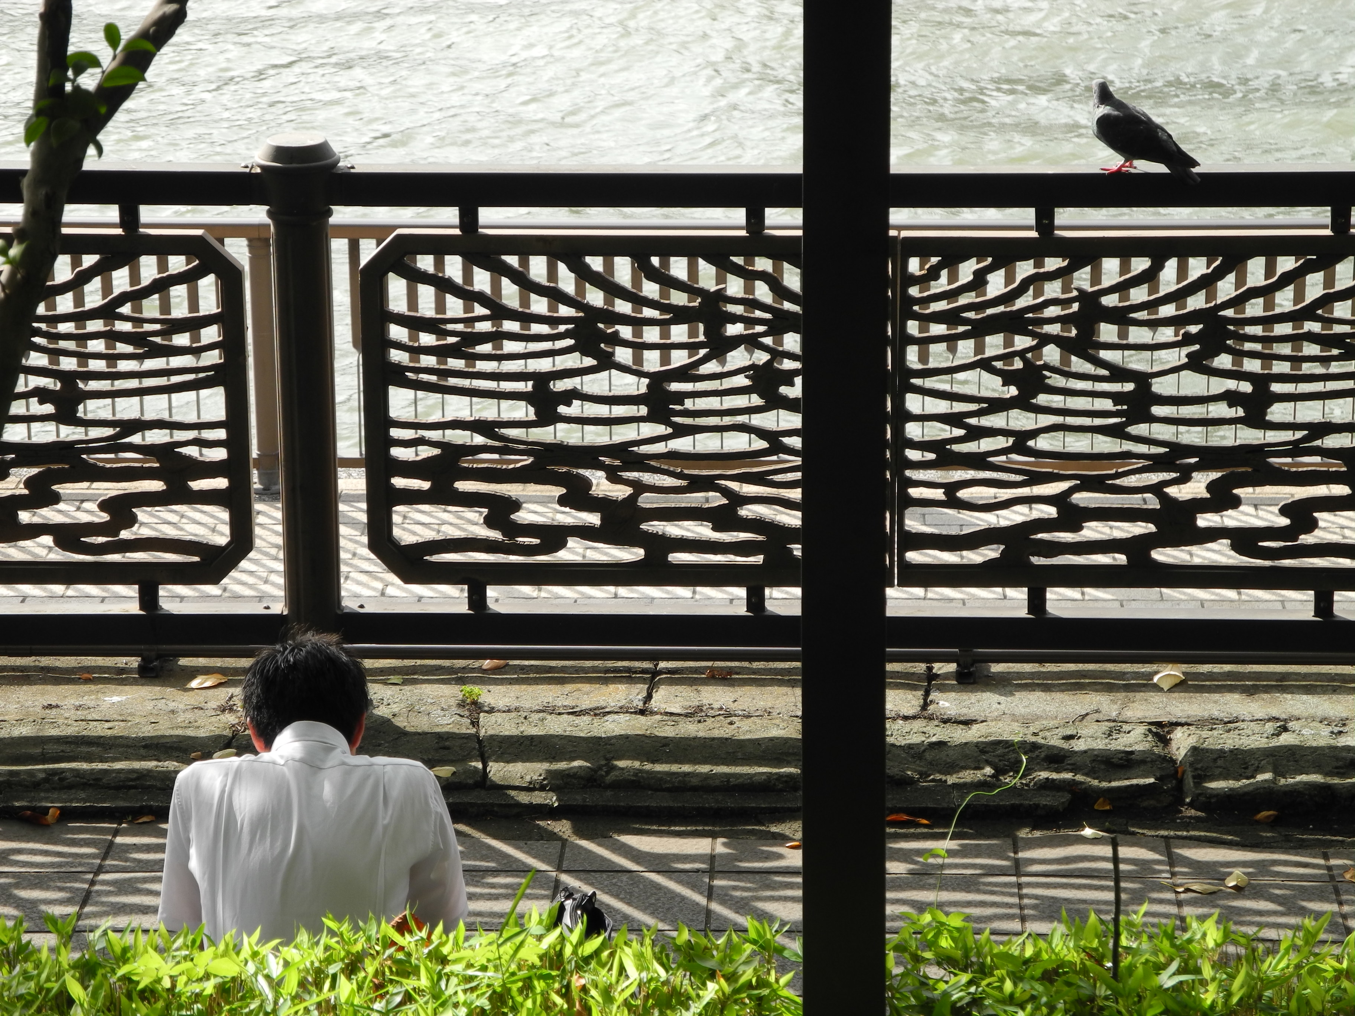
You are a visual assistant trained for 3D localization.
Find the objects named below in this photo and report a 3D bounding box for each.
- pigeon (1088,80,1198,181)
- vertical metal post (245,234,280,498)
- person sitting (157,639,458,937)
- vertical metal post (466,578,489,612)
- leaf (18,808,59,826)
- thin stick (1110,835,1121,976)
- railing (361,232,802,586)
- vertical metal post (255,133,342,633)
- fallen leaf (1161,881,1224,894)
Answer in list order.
[{"bbox_3d":[0.955,-0.765,9.499,0.265,0.185,0.105,13,23,36],"label":"pigeon"},{"bbox_3d":[-1.620,-0.565,18.214,0.105,1.028,0.105,0,19,2],"label":"vertical metal post"},{"bbox_3d":[-0.588,0.703,7.668,0.500,1.040,0.700,0,18,0],"label":"person sitting"},{"bbox_3d":[-0.422,0.182,9.894,0.041,0.067,0.035,0,19,2],"label":"vertical metal post"},{"bbox_3d":[-1.309,0.629,9.539,0.084,0.030,0.045,0,19,2],"label":"leaf"},{"bbox_3d":[0.680,0.624,7.219,0.013,0.270,0.013,-1,17,0],"label":"thin stick"},{"bbox_3d":[-0.104,-0.207,9.753,1.122,0.765,0.040,0,19,2],"label":"railing"},{"bbox_3d":[-0.775,-0.217,9.778,0.170,1.146,0.170,0,19,2],"label":"vertical metal post"},{"bbox_3d":[1.014,0.739,9.166,0.128,0.018,0.042,4,19,13],"label":"fallen leaf"}]

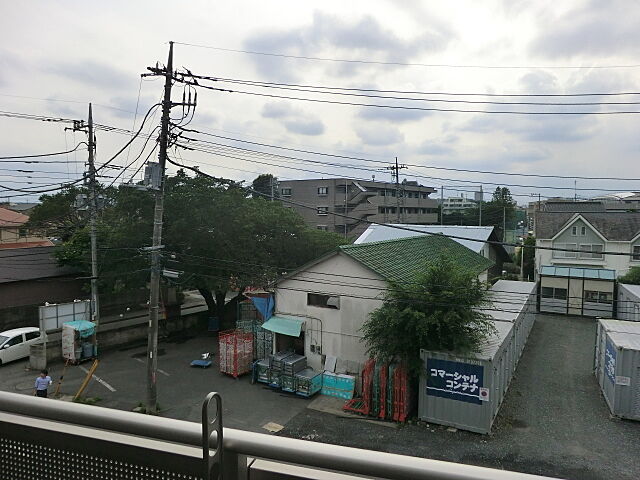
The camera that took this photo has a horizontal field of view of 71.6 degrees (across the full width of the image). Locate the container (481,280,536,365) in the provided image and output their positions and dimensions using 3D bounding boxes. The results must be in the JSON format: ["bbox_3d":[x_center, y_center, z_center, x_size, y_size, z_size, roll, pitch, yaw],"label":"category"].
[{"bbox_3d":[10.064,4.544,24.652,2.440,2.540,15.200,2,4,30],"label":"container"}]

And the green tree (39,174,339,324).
[{"bbox_3d":[-8.429,0.607,30.339,19.800,10.500,13.500,-1,4,-15],"label":"green tree"}]

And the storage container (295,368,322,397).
[{"bbox_3d":[-0.466,6.083,18.925,0.640,0.800,1.020,2,4,30],"label":"storage container"}]

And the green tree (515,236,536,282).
[{"bbox_3d":[18.814,2.254,40.652,2.300,5.156,2.300,0,3,0],"label":"green tree"}]

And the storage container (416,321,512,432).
[{"bbox_3d":[6.222,5.105,18.119,2.440,2.590,6.060,2,4,30],"label":"storage container"}]

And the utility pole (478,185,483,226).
[{"bbox_3d":[31.918,-4.483,88.380,0.320,12.873,0.320,0,3,0],"label":"utility pole"}]

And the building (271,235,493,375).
[{"bbox_3d":[4.659,2.952,24.965,7.400,6.200,15.600,2,4,30],"label":"building"}]

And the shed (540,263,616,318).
[{"bbox_3d":[19.104,3.778,33.010,4.750,3.300,2.500,2,4,30],"label":"shed"}]

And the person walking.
[{"bbox_3d":[-10.615,5.829,17.081,0.520,1.700,0.360,-1,4,-9],"label":"person walking"}]

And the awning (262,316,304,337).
[{"bbox_3d":[-1.572,3.694,19.150,2.000,0.530,0.680,2,4,30],"label":"awning"}]

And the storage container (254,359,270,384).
[{"bbox_3d":[-2.321,5.980,20.288,0.620,0.860,0.920,2,4,30],"label":"storage container"}]

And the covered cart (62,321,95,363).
[{"bbox_3d":[-11.811,5.073,21.851,1.083,1.807,0.994,3,5,34],"label":"covered cart"}]

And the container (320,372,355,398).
[{"bbox_3d":[0.773,5.822,17.901,1.270,0.860,0.550,1,4,25],"label":"container"}]

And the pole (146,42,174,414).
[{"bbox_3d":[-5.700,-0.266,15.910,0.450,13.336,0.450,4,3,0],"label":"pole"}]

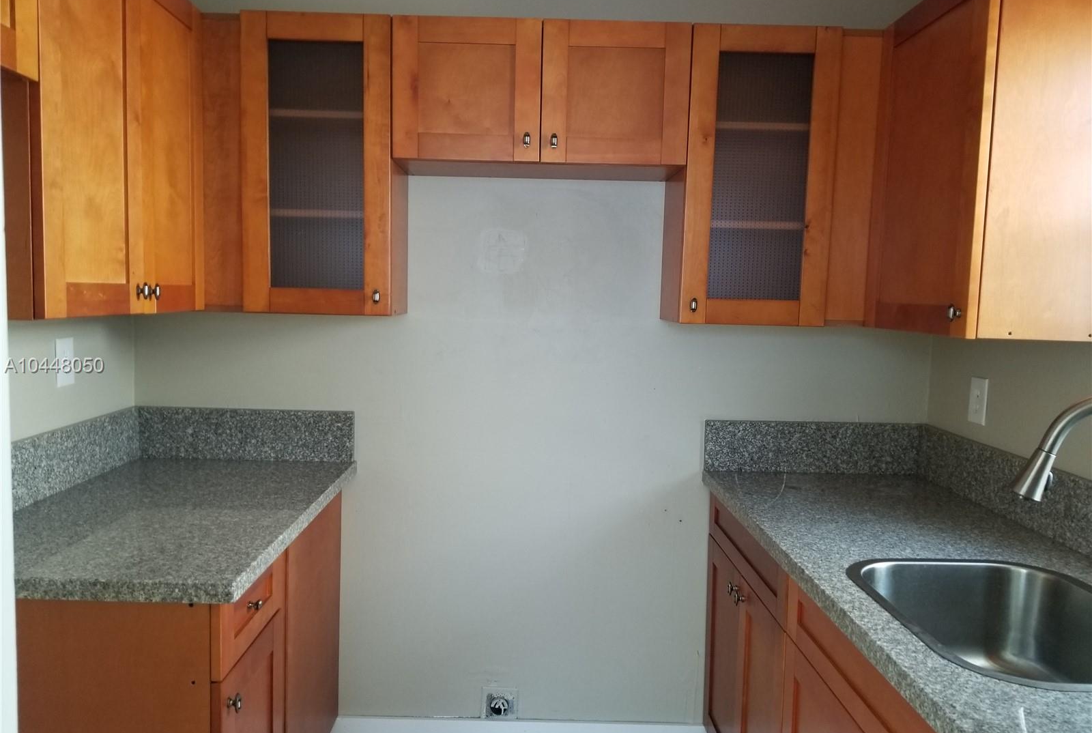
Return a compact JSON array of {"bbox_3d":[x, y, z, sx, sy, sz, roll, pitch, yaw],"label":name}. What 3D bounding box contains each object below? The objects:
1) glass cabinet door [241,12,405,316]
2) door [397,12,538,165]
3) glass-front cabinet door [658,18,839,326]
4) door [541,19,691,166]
[{"bbox_3d":[-0.589,-0.528,2.254,0.379,0.758,0.317,1,5,-1],"label":"glass cabinet door"},{"bbox_3d":[-0.200,-0.704,2.087,0.371,0.352,0.020,1,6,-1],"label":"door"},{"bbox_3d":[0.550,-0.500,2.279,0.383,0.758,0.317,1,5,-1],"label":"glass-front cabinet door"},{"bbox_3d":[0.177,-0.695,2.094,0.371,0.352,0.020,1,6,-1],"label":"door"}]

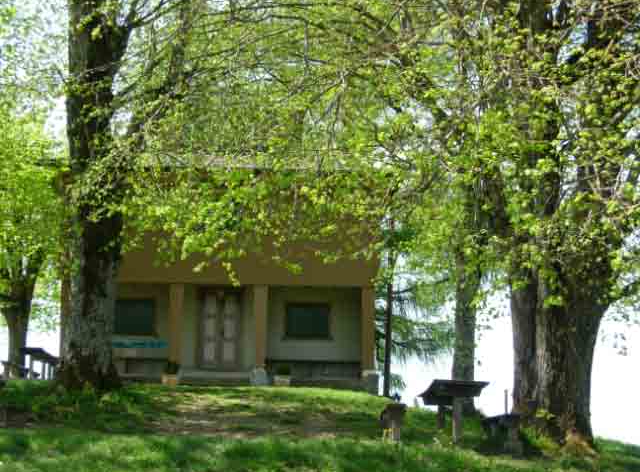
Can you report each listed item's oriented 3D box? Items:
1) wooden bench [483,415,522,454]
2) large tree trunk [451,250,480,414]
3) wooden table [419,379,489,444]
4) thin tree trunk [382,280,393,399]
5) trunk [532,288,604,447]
[{"bbox_3d":[2.345,2.578,17.200,0.300,0.480,2.000,-1,-9,1],"label":"wooden bench"},{"bbox_3d":[2.514,1.667,23.000,0.460,2.800,0.440,-1,-9,1],"label":"large tree trunk"},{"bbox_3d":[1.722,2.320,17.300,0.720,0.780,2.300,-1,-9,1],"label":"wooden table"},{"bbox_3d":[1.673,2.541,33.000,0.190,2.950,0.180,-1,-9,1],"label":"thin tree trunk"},{"bbox_3d":[3.336,1.705,17.800,0.840,2.080,0.820,-1,-9,1],"label":"trunk"}]

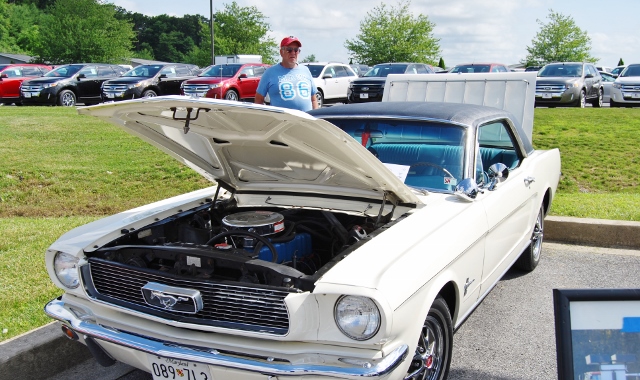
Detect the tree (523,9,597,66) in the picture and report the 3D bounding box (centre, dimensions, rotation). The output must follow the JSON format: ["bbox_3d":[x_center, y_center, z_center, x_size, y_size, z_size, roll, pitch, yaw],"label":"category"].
[{"bbox_3d":[18.000,-10.668,52.494,5.620,5.950,5.620,0,10,0],"label":"tree"}]

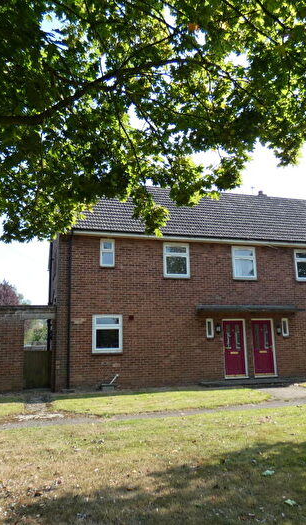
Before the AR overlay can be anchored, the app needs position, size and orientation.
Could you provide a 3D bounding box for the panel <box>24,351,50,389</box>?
[{"bbox_3d":[-3.657,3.431,12.942,0.826,1.172,0.070,2,-11,-16],"label":"panel"}]

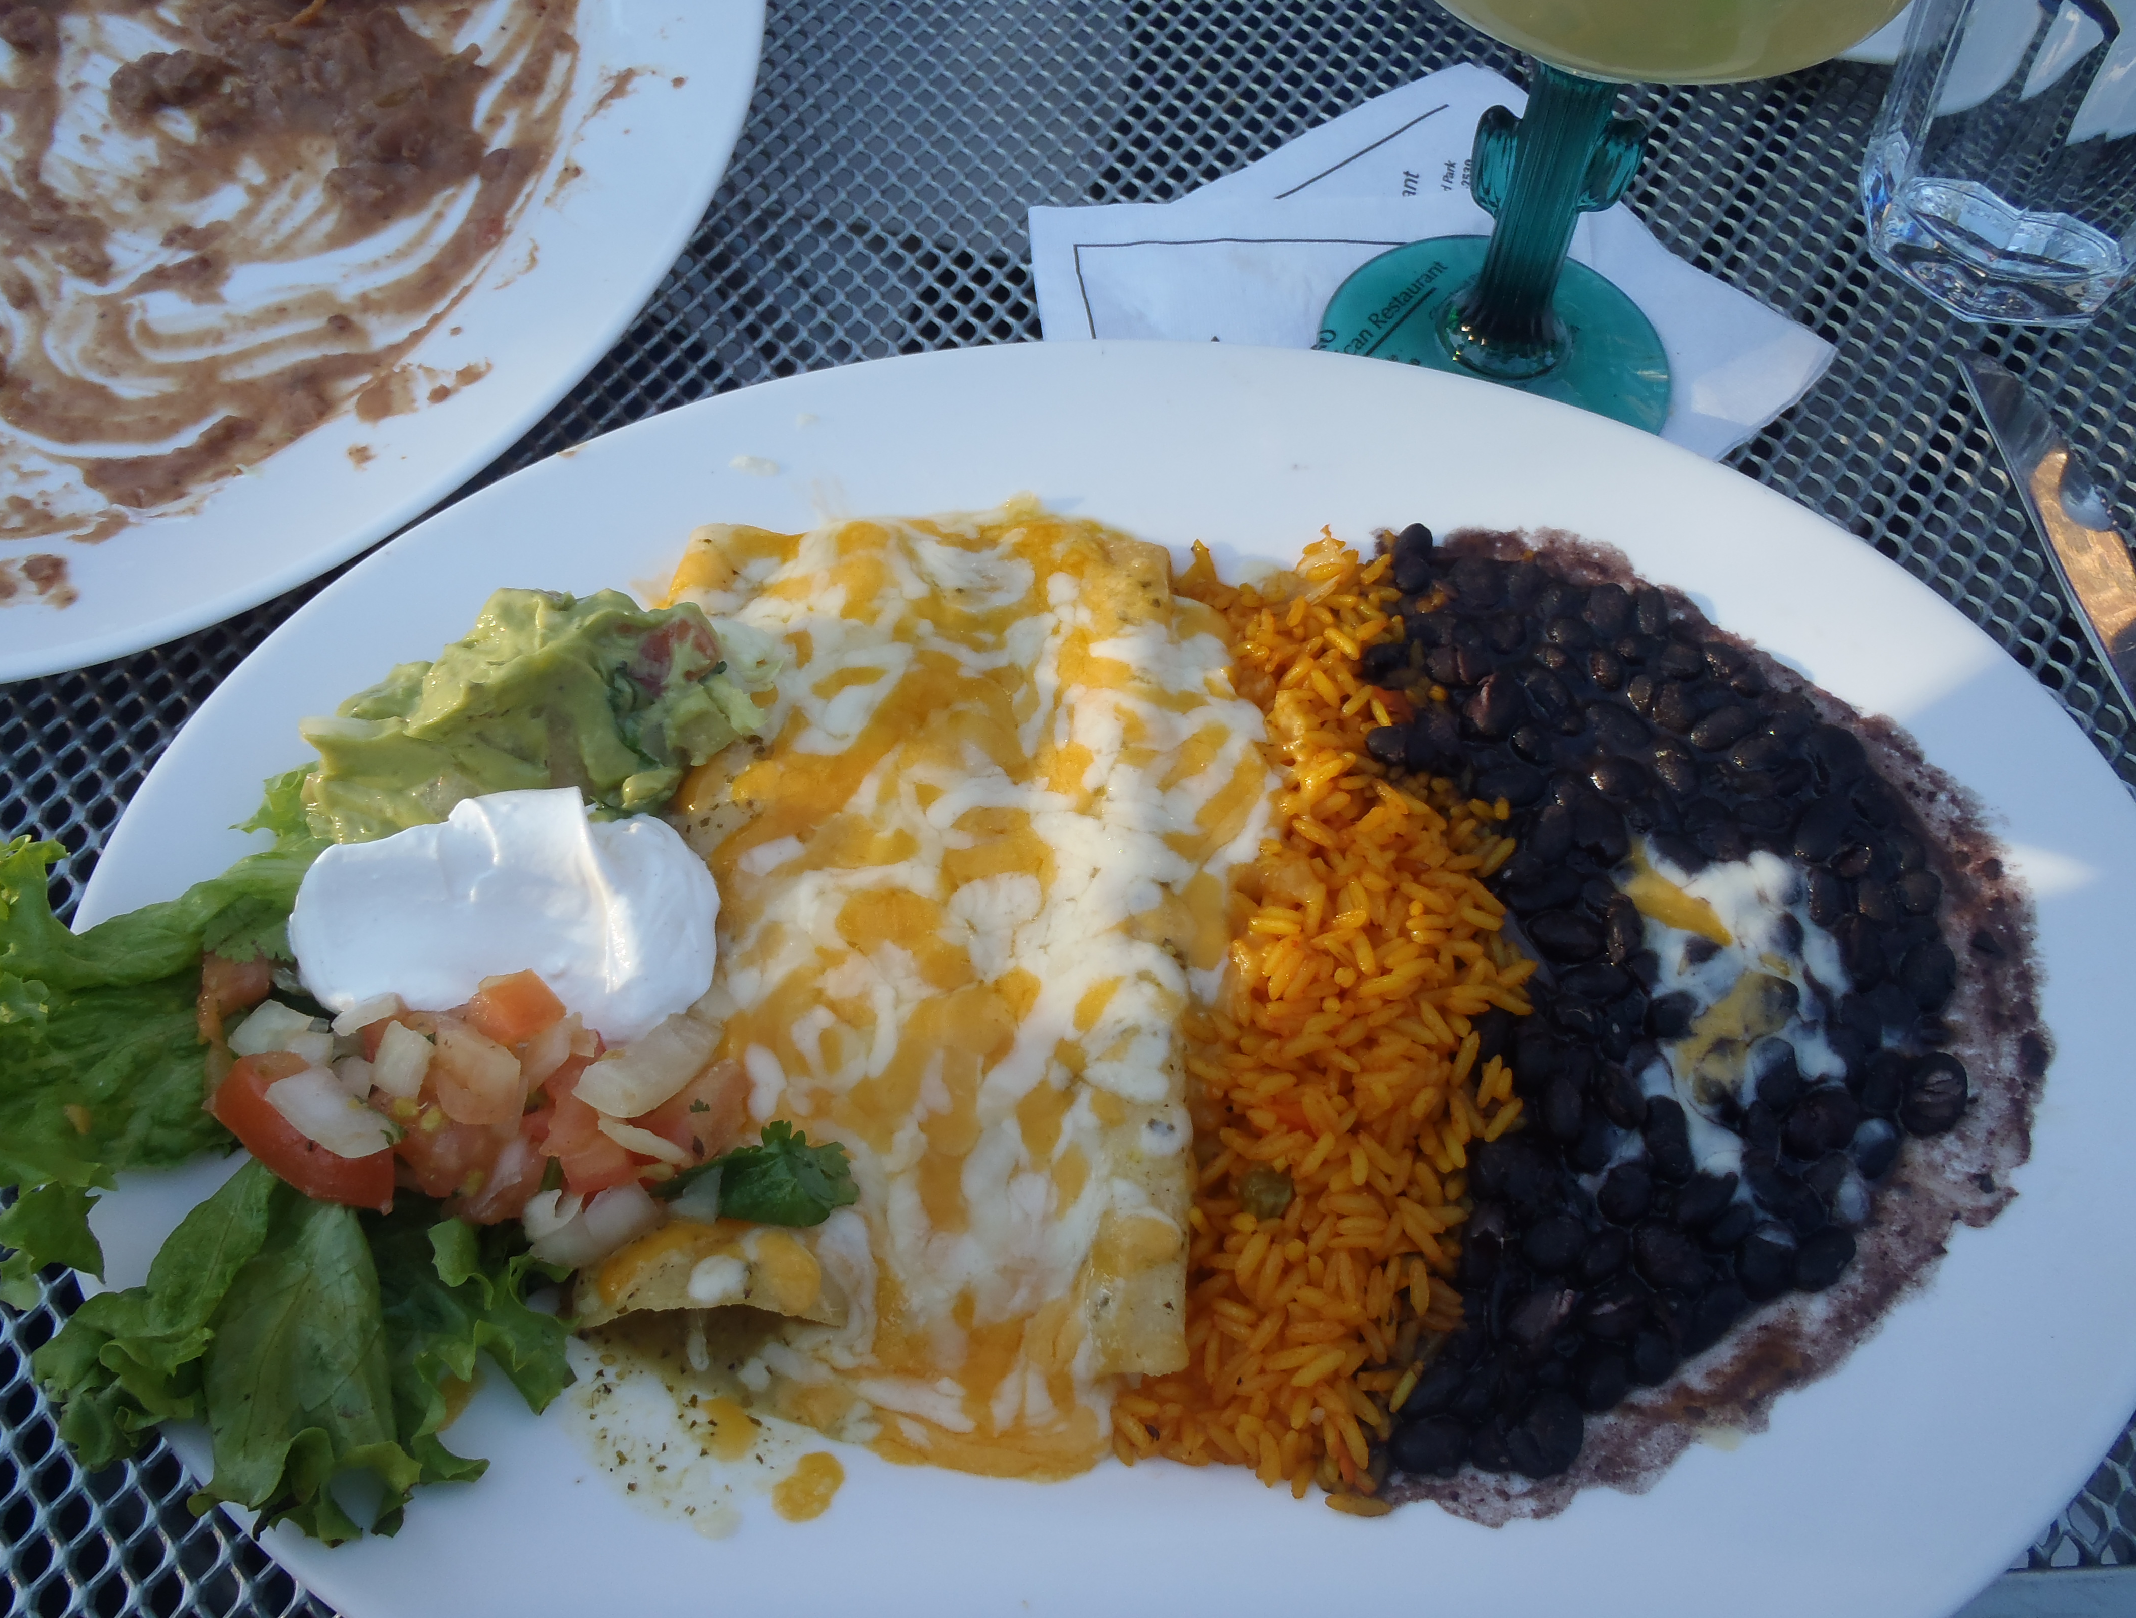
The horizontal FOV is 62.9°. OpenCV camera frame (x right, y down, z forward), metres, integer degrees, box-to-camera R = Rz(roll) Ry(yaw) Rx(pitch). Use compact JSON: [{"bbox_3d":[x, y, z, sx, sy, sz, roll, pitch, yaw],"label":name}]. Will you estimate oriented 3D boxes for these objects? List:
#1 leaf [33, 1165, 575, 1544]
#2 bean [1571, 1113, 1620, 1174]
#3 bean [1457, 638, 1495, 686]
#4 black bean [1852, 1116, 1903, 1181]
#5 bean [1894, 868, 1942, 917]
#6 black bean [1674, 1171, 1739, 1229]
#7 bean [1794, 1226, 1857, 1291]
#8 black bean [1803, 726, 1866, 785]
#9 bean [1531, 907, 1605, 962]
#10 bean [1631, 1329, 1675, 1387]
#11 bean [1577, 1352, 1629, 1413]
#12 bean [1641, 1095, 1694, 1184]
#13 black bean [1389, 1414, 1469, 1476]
[{"bbox_3d":[-0.113,0.077,0.254,0.079,0.031,0.057,1,60,-1],"label":"leaf"},{"bbox_3d":[0.085,0.054,0.282,0.007,0.007,0.011,23,62,11],"label":"bean"},{"bbox_3d":[0.077,-0.028,0.331,0.008,0.007,0.011,-6,60,-4],"label":"bean"},{"bbox_3d":[0.131,0.055,0.283,0.008,0.007,0.011,20,61,10],"label":"black bean"},{"bbox_3d":[0.150,0.015,0.307,0.008,0.007,0.009,23,62,12],"label":"bean"},{"bbox_3d":[0.101,0.062,0.277,0.012,0.007,0.007,-31,65,-18],"label":"black bean"},{"bbox_3d":[0.119,0.071,0.274,0.012,0.007,0.009,-30,65,-17],"label":"bean"},{"bbox_3d":[0.141,-0.010,0.321,0.009,0.007,0.013,-27,64,-16],"label":"black bean"},{"bbox_3d":[0.086,0.022,0.300,0.013,0.008,0.009,13,61,6],"label":"bean"},{"bbox_3d":[0.089,0.084,0.266,0.007,0.007,0.009,1,60,0],"label":"bean"},{"bbox_3d":[0.083,0.089,0.271,0.007,0.007,0.010,36,66,18],"label":"bean"},{"bbox_3d":[0.098,0.054,0.284,0.007,0.007,0.014,1,60,-1],"label":"bean"},{"bbox_3d":[0.055,0.097,0.265,0.012,0.007,0.008,-7,60,-5],"label":"black bean"}]

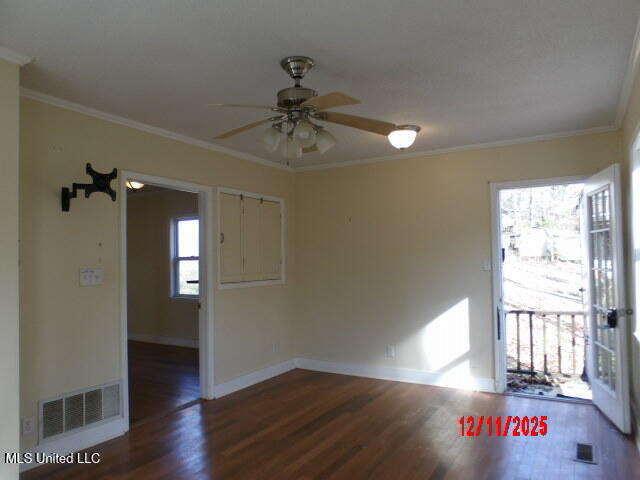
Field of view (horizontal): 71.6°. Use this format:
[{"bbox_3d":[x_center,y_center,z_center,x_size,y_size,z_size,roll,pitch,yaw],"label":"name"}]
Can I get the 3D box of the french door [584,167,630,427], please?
[{"bbox_3d":[2.384,0.458,3.709,0.045,2.030,0.710,-2,-2,15],"label":"french door"}]

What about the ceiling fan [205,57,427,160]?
[{"bbox_3d":[-0.142,-0.766,2.602,1.190,0.610,1.190,-2,-2,31],"label":"ceiling fan"}]

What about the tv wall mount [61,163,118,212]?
[{"bbox_3d":[-1.656,-0.366,3.180,0.350,0.300,0.230,-2,-2,31],"label":"tv wall mount"}]

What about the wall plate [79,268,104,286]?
[{"bbox_3d":[-1.722,0.284,3.360,0.015,0.122,0.178,-2,-2,31],"label":"wall plate"}]

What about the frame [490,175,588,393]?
[{"bbox_3d":[2.146,0.462,4.269,0.890,2.100,0.130,-2,-2,31],"label":"frame"}]

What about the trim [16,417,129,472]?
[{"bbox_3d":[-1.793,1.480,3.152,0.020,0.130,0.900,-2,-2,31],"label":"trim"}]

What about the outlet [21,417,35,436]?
[{"bbox_3d":[-1.932,1.233,2.943,0.015,0.117,0.073,-2,-2,31],"label":"outlet"}]

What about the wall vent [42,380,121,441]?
[{"bbox_3d":[-1.732,1.265,3.275,0.025,0.300,0.630,-2,-2,31],"label":"wall vent"}]

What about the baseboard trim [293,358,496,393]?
[{"bbox_3d":[0.729,1.501,5.037,2.390,0.130,0.020,-2,-2,31],"label":"baseboard trim"}]

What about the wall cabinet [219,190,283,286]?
[{"bbox_3d":[-0.760,0.000,4.946,0.100,0.980,1.100,-3,-3,32],"label":"wall cabinet"}]

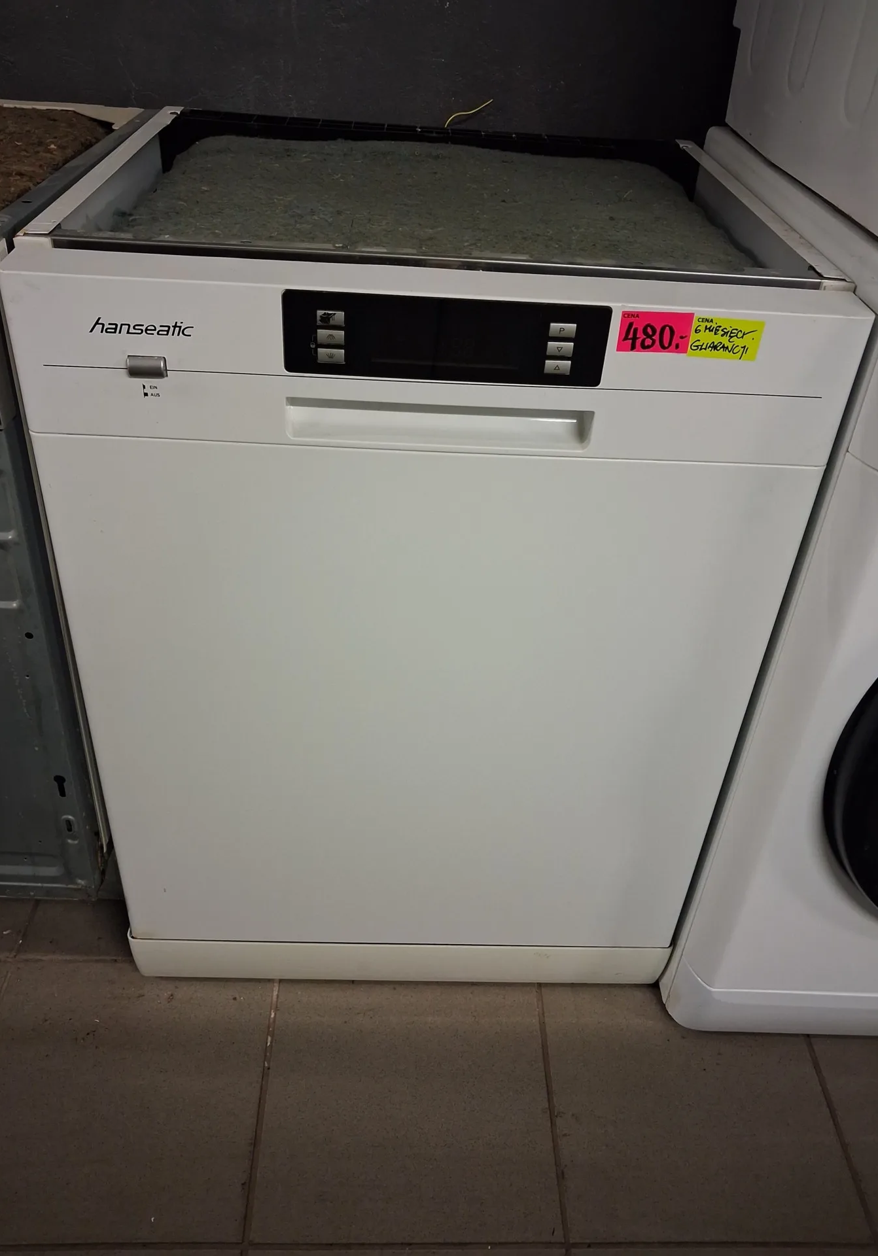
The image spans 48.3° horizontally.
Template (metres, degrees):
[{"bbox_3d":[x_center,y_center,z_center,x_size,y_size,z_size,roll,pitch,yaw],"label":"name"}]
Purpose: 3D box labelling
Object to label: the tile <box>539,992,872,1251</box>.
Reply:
[{"bbox_3d":[0.268,0.501,1.054,0.297,0.009,0.297,2,36,-3],"label":"tile"}]

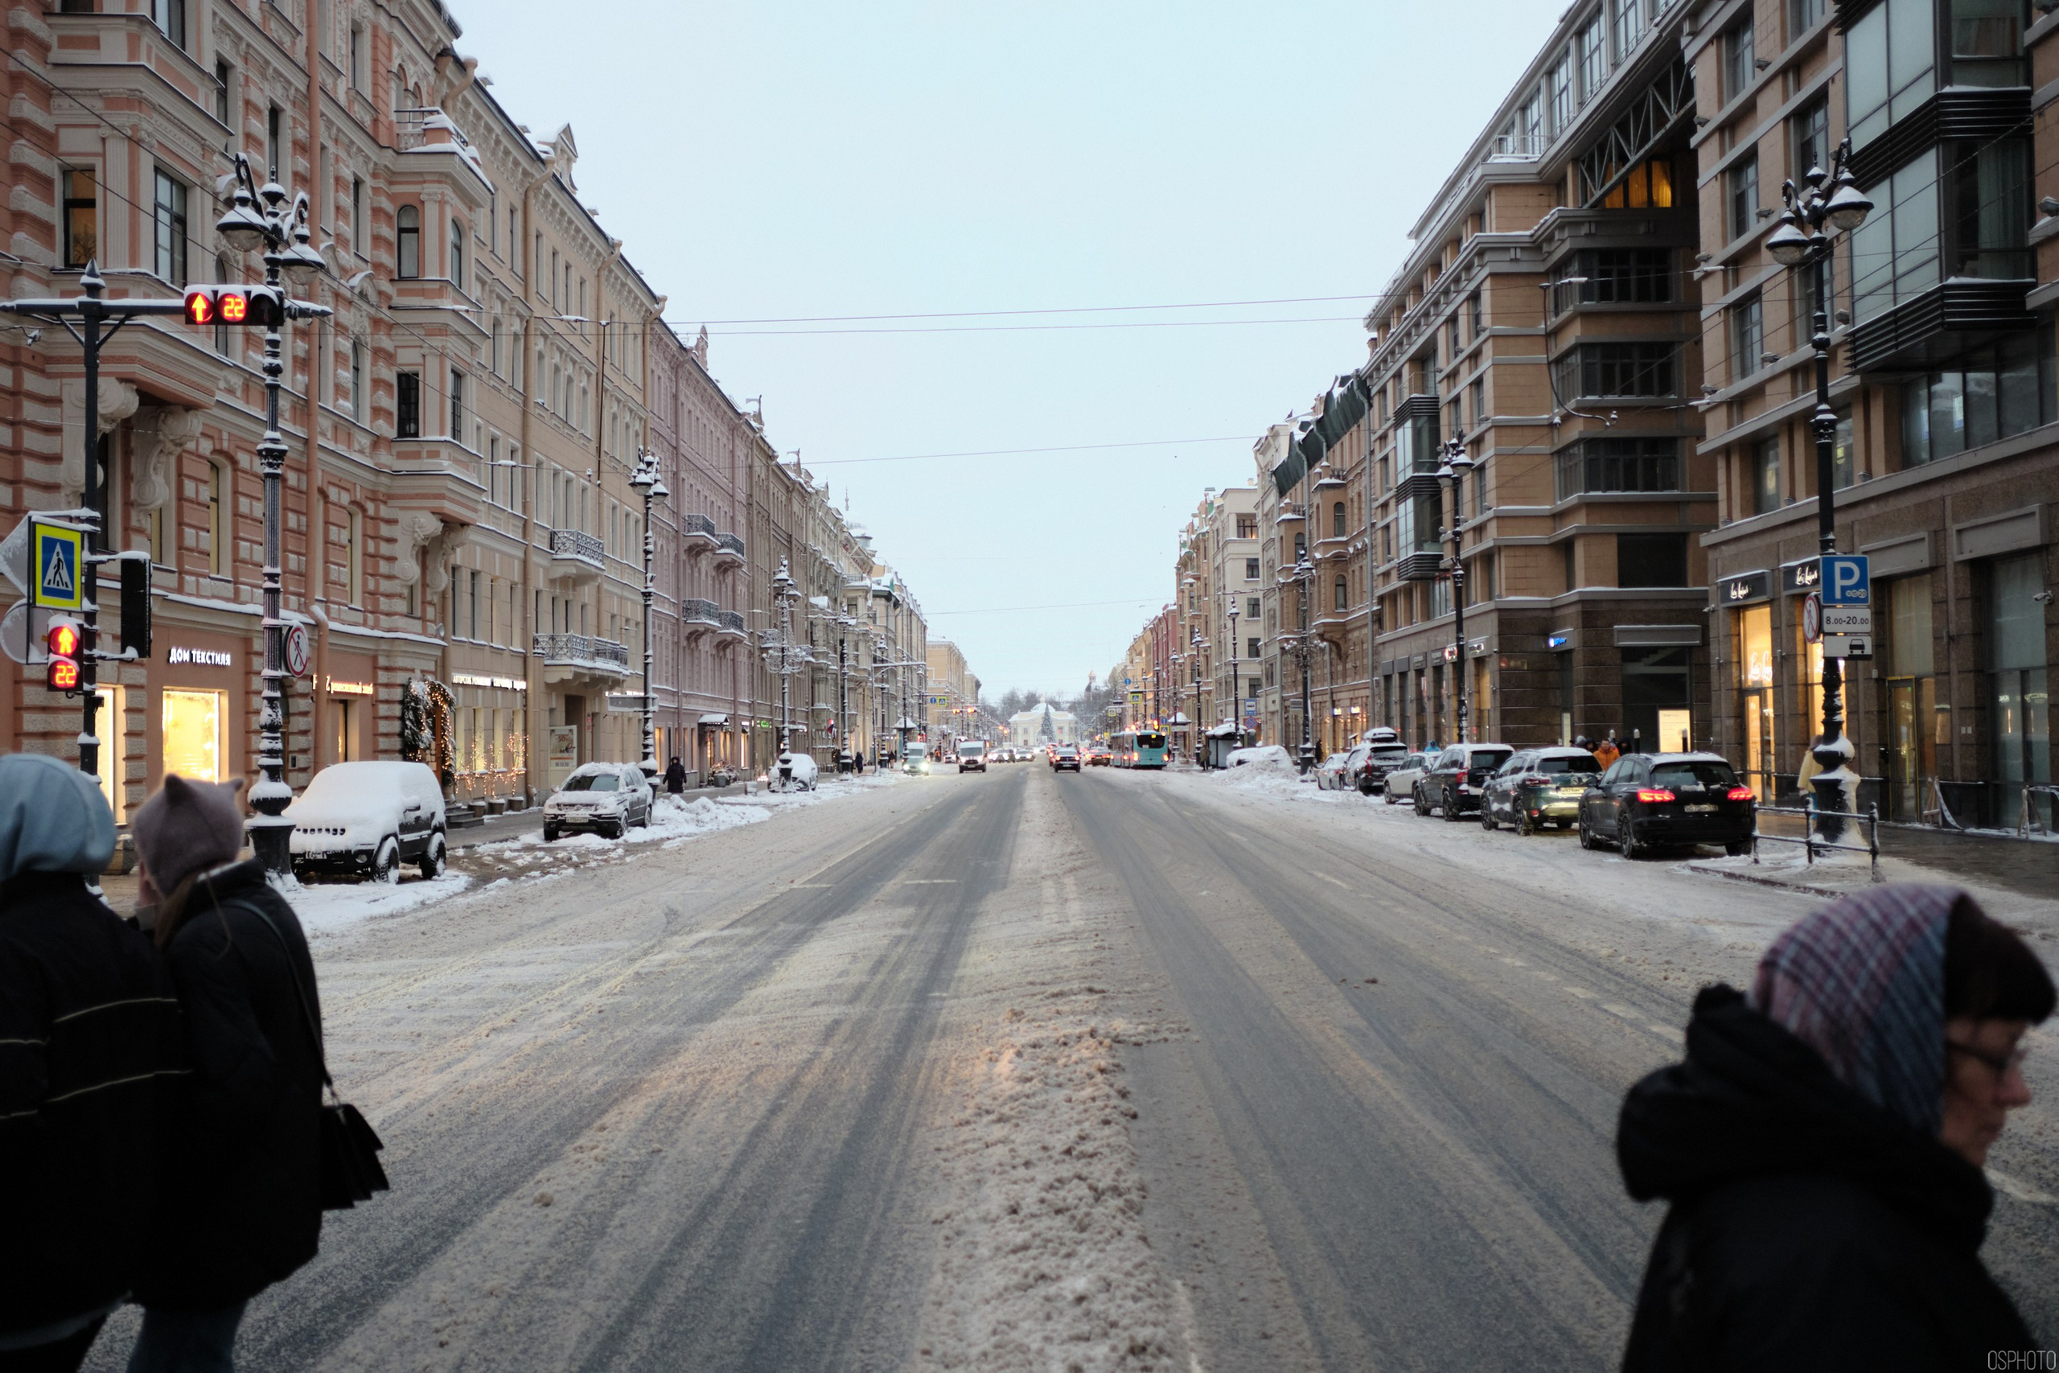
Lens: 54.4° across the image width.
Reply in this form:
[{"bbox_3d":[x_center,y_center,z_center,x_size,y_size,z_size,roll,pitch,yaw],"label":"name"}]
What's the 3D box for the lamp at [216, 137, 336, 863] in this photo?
[{"bbox_3d":[-10.360,-2.123,27.445,0.800,10.100,2.600,-1,-2,0],"label":"lamp"}]

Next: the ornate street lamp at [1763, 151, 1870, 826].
[{"bbox_3d":[11.488,-2.630,28.959,0.680,10.100,2.750,-1,-2,0],"label":"ornate street lamp"}]

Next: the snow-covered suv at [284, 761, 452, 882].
[{"bbox_3d":[-10.819,2.161,32.425,1.820,1.860,4.400,-1,-2,-3],"label":"snow-covered suv"}]

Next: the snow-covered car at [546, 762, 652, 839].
[{"bbox_3d":[-10.204,2.743,48.001,1.890,1.770,4.750,-1,-2,-1],"label":"snow-covered car"}]

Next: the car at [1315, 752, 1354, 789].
[{"bbox_3d":[13.160,3.493,82.051,1.800,1.500,4.450,-1,-2,-2],"label":"car"}]

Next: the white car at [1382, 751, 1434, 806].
[{"bbox_3d":[12.175,2.734,60.615,1.820,1.560,4.450,-1,-2,-6],"label":"white car"}]

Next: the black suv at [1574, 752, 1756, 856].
[{"bbox_3d":[10.217,1.895,32.854,1.970,1.680,4.870,-1,-2,4],"label":"black suv"}]

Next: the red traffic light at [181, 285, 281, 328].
[{"bbox_3d":[-8.544,-4.075,21.500,1.050,0.380,0.290,-1,-2,-8],"label":"red traffic light"}]

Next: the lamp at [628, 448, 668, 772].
[{"bbox_3d":[-10.198,-1.349,53.846,0.800,10.100,2.600,-1,-2,0],"label":"lamp"}]

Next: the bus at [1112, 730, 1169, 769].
[{"bbox_3d":[8.638,5.112,159.011,2.520,2.950,12.000,-1,-2,-6],"label":"bus"}]

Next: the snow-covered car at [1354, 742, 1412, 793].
[{"bbox_3d":[12.426,2.951,71.920,1.815,1.840,4.785,-1,-2,0],"label":"snow-covered car"}]

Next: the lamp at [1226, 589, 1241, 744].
[{"bbox_3d":[11.956,-0.145,116.346,0.800,10.100,2.600,-1,-2,0],"label":"lamp"}]

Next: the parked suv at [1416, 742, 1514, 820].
[{"bbox_3d":[11.048,2.413,50.056,1.860,1.770,4.650,-1,-2,-2],"label":"parked suv"}]

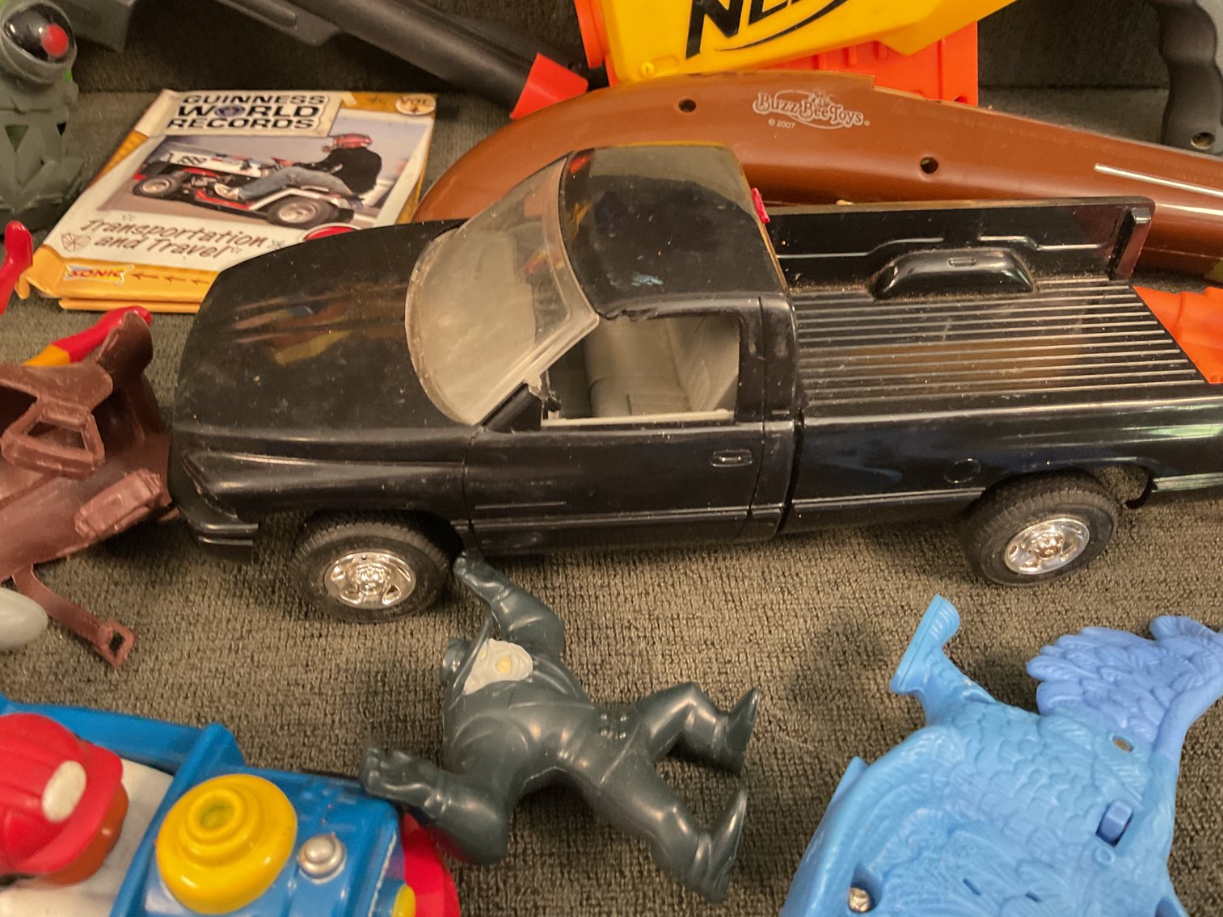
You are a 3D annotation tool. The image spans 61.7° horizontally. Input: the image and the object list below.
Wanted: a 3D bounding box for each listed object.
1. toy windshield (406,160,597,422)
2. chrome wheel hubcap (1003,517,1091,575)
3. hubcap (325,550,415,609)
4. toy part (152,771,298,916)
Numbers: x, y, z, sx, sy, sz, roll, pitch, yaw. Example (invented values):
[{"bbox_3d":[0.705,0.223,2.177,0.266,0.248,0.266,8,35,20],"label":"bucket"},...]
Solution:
[{"bbox_3d":[-0.023,-0.036,0.204,0.039,0.008,0.069,-28,40,20],"label":"toy windshield"},{"bbox_3d":[0.093,0.019,0.218,0.018,0.018,0.004,-3,44,-3],"label":"chrome wheel hubcap"},{"bbox_3d":[-0.049,0.026,0.210,0.018,0.018,0.004,-3,44,-3],"label":"hubcap"},{"bbox_3d":[-0.057,0.056,0.151,0.020,0.013,0.020,-3,44,-3],"label":"toy part"}]

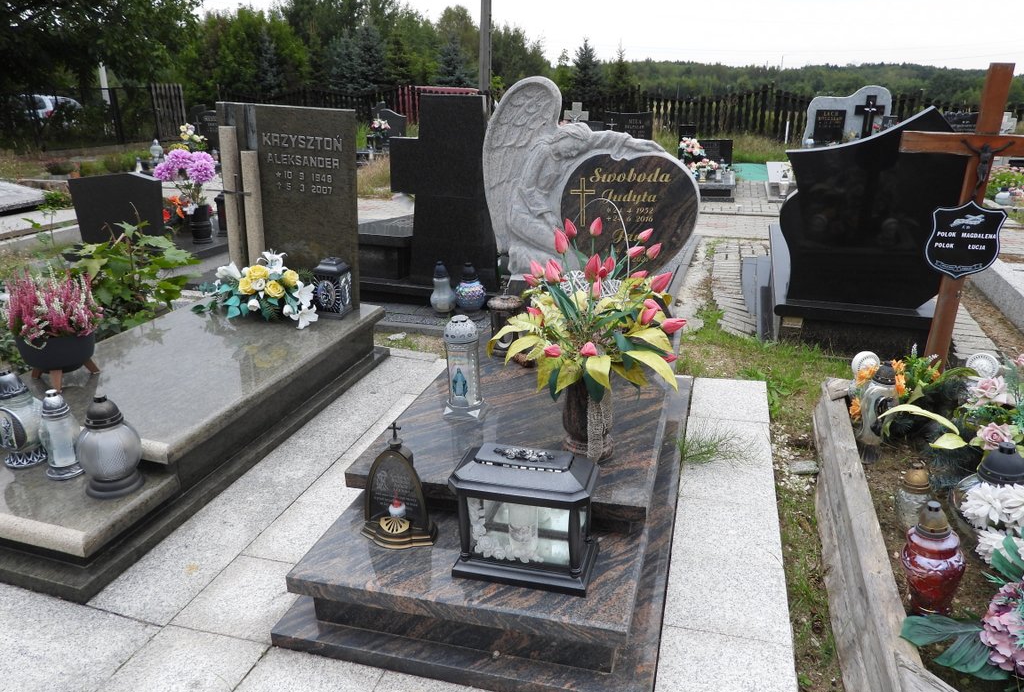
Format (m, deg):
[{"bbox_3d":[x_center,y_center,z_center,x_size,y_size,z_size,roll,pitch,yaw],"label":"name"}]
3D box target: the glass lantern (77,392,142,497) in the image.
[{"bbox_3d":[-1.303,0.319,2.288,0.182,0.305,0.182,6,20,14],"label":"glass lantern"}]

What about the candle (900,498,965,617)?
[{"bbox_3d":[1.054,0.492,1.746,0.156,0.286,0.156,6,21,15],"label":"candle"}]

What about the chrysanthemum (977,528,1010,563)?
[{"bbox_3d":[1.167,0.483,1.720,0.098,0.093,0.088,9,22,24],"label":"chrysanthemum"}]

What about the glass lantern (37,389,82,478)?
[{"bbox_3d":[-1.523,0.298,2.384,0.117,0.285,0.117,6,20,14],"label":"glass lantern"}]

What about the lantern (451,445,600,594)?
[{"bbox_3d":[0.041,0.391,1.690,0.318,0.288,0.205,6,21,15],"label":"lantern"}]

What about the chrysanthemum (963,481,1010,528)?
[{"bbox_3d":[1.216,0.406,1.820,0.110,0.100,0.100,13,24,35],"label":"chrysanthemum"}]

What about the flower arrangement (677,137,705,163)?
[{"bbox_3d":[2.604,-2.851,10.300,0.380,0.360,0.340,4,20,15],"label":"flower arrangement"}]

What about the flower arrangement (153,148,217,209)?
[{"bbox_3d":[-2.399,-1.227,5.200,0.450,0.400,0.420,4,20,15],"label":"flower arrangement"}]

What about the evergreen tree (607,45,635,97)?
[{"bbox_3d":[4.394,-10.741,28.746,1.250,2.707,1.250,0,20,0],"label":"evergreen tree"}]

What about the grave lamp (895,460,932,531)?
[{"bbox_3d":[1.177,0.432,2.062,0.094,0.195,0.094,4,20,15],"label":"grave lamp"}]

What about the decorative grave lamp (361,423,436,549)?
[{"bbox_3d":[-0.311,0.365,1.922,0.210,0.340,0.130,4,20,15],"label":"decorative grave lamp"}]

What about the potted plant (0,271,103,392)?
[{"bbox_3d":[-1.721,-0.064,2.662,0.367,0.424,0.352,6,21,15],"label":"potted plant"}]

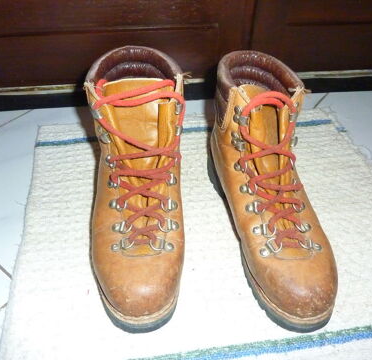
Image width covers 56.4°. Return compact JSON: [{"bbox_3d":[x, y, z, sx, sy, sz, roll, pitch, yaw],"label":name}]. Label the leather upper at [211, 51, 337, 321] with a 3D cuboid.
[{"bbox_3d":[0.103,-0.007,0.401,0.107,0.152,0.296,-7,47,-9],"label":"leather upper"}]

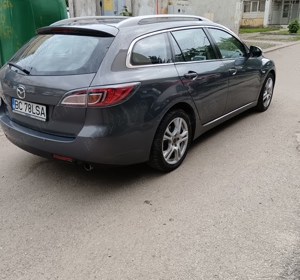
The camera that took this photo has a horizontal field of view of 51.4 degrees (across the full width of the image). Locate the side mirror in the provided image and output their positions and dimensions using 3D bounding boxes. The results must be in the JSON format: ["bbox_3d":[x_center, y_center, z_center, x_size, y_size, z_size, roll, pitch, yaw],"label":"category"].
[{"bbox_3d":[1.417,-1.180,4.167,0.195,0.150,0.125,15,26,36],"label":"side mirror"}]

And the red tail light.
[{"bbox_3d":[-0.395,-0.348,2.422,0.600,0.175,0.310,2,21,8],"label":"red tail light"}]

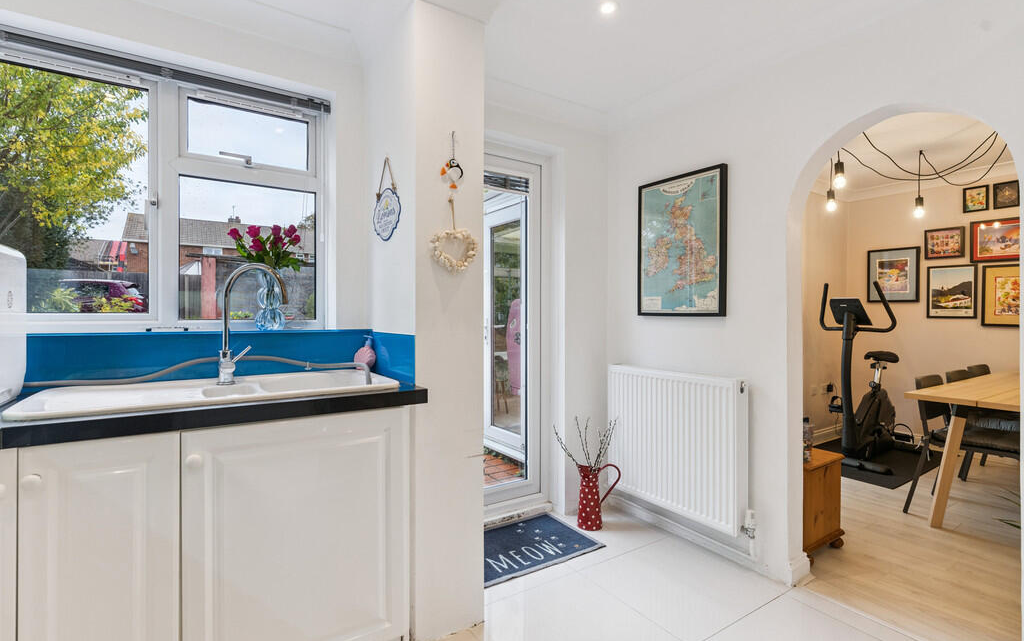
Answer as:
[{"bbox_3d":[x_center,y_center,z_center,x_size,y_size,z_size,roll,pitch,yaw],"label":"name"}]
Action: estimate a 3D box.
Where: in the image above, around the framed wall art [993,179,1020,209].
[{"bbox_3d":[3.942,-0.995,3.850,0.025,0.203,0.150,0,0,-33],"label":"framed wall art"}]

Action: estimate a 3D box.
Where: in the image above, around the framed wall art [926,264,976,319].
[{"bbox_3d":[3.760,-0.241,4.133,0.030,0.448,0.320,0,0,-33],"label":"framed wall art"}]

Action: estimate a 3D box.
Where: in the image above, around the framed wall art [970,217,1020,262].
[{"bbox_3d":[3.946,-0.635,3.846,0.030,0.342,0.440,0,0,-33],"label":"framed wall art"}]

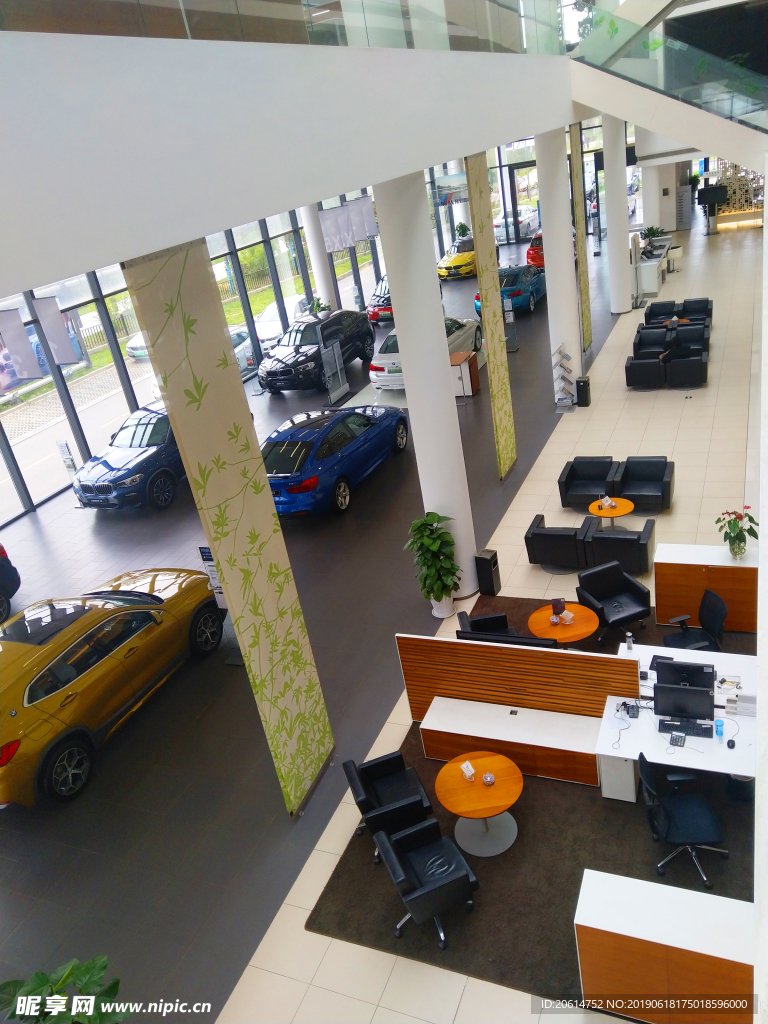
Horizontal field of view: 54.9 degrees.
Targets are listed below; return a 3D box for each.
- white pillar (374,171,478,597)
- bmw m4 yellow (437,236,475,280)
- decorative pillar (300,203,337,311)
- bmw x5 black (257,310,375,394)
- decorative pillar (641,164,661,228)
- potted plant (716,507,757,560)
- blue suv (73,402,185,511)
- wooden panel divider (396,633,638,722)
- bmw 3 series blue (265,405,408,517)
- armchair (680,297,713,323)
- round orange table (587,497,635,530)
[{"bbox_3d":[0.662,-1.423,10.076,0.645,5.720,0.645,2,26,26],"label":"white pillar"},{"bbox_3d":[4.194,-11.963,34.411,1.917,1.419,4.624,2,28,26],"label":"bmw m4 yellow"},{"bbox_3d":[-2.275,-9.101,27.004,0.660,5.700,0.660,2,26,26],"label":"decorative pillar"},{"bbox_3d":[-2.010,-4.891,22.115,1.950,1.700,4.880,2,28,26],"label":"bmw x5 black"},{"bbox_3d":[12.049,-14.004,33.250,0.800,3.000,0.800,2,28,25],"label":"decorative pillar"},{"bbox_3d":[4.228,0.263,8.853,0.469,0.612,0.435,2,27,25],"label":"potted plant"},{"bbox_3d":[-5.300,-1.543,17.681,1.910,1.650,4.730,2,28,26],"label":"blue suv"},{"bbox_3d":[1.413,1.947,7.950,2.572,1.205,0.049,2,27,25],"label":"wooden panel divider"},{"bbox_3d":[-1.137,-1.274,14.941,1.850,1.500,4.800,2,28,26],"label":"bmw 3 series blue"},{"bbox_3d":[8.667,-5.501,20.490,0.870,0.750,0.800,0,27,24],"label":"armchair"},{"bbox_3d":[3.592,0.144,11.616,0.675,0.480,0.675,2,28,26],"label":"round orange table"}]

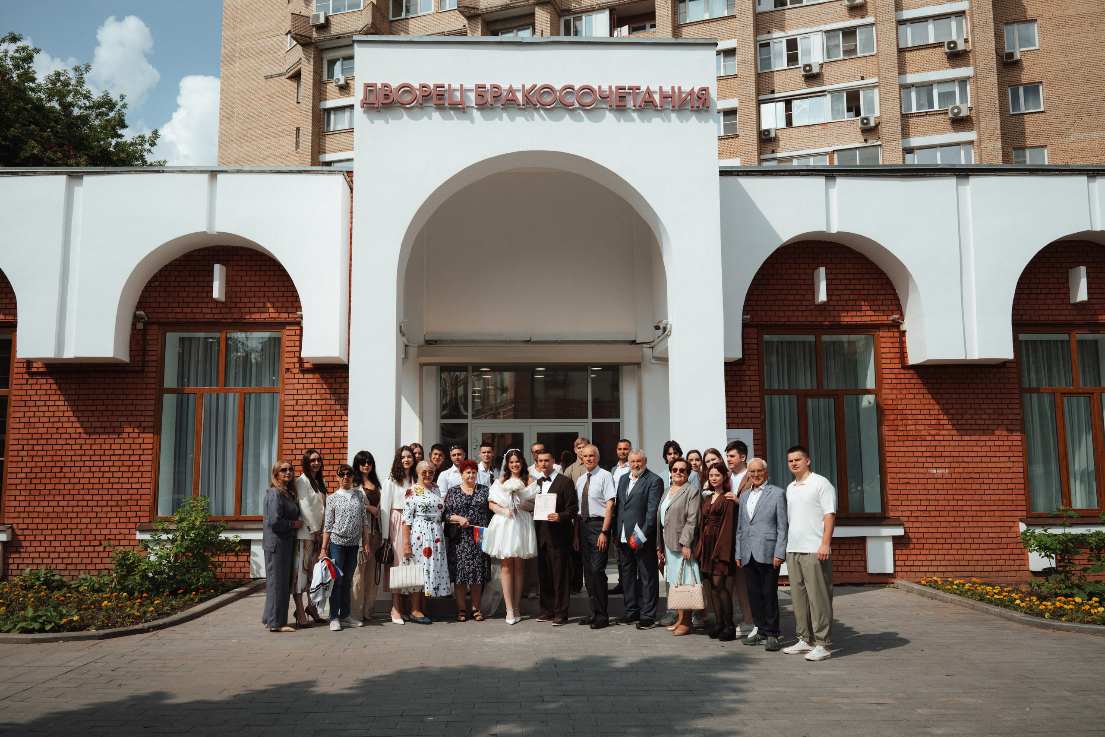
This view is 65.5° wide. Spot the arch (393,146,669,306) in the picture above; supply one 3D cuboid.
[{"bbox_3d":[-0.240,-1.655,10.430,3.300,1.870,0.580,0,-6,-1],"label":"arch"}]

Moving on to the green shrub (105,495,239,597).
[{"bbox_3d":[-4.680,2.165,10.630,1.600,1.180,1.150,0,-6,-1],"label":"green shrub"}]

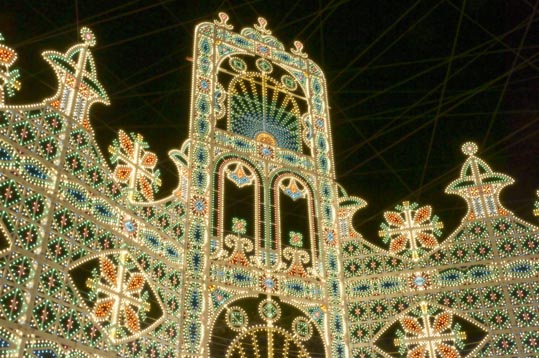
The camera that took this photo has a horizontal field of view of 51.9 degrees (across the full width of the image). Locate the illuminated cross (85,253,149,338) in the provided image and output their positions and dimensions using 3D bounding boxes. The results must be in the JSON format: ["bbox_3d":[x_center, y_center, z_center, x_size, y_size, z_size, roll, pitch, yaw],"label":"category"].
[{"bbox_3d":[-3.462,2.692,12.882,0.150,2.180,2.040,-17,-35,24],"label":"illuminated cross"}]

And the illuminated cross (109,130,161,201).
[{"bbox_3d":[-3.537,-0.327,14.742,0.150,2.110,2.040,-17,-35,24],"label":"illuminated cross"}]

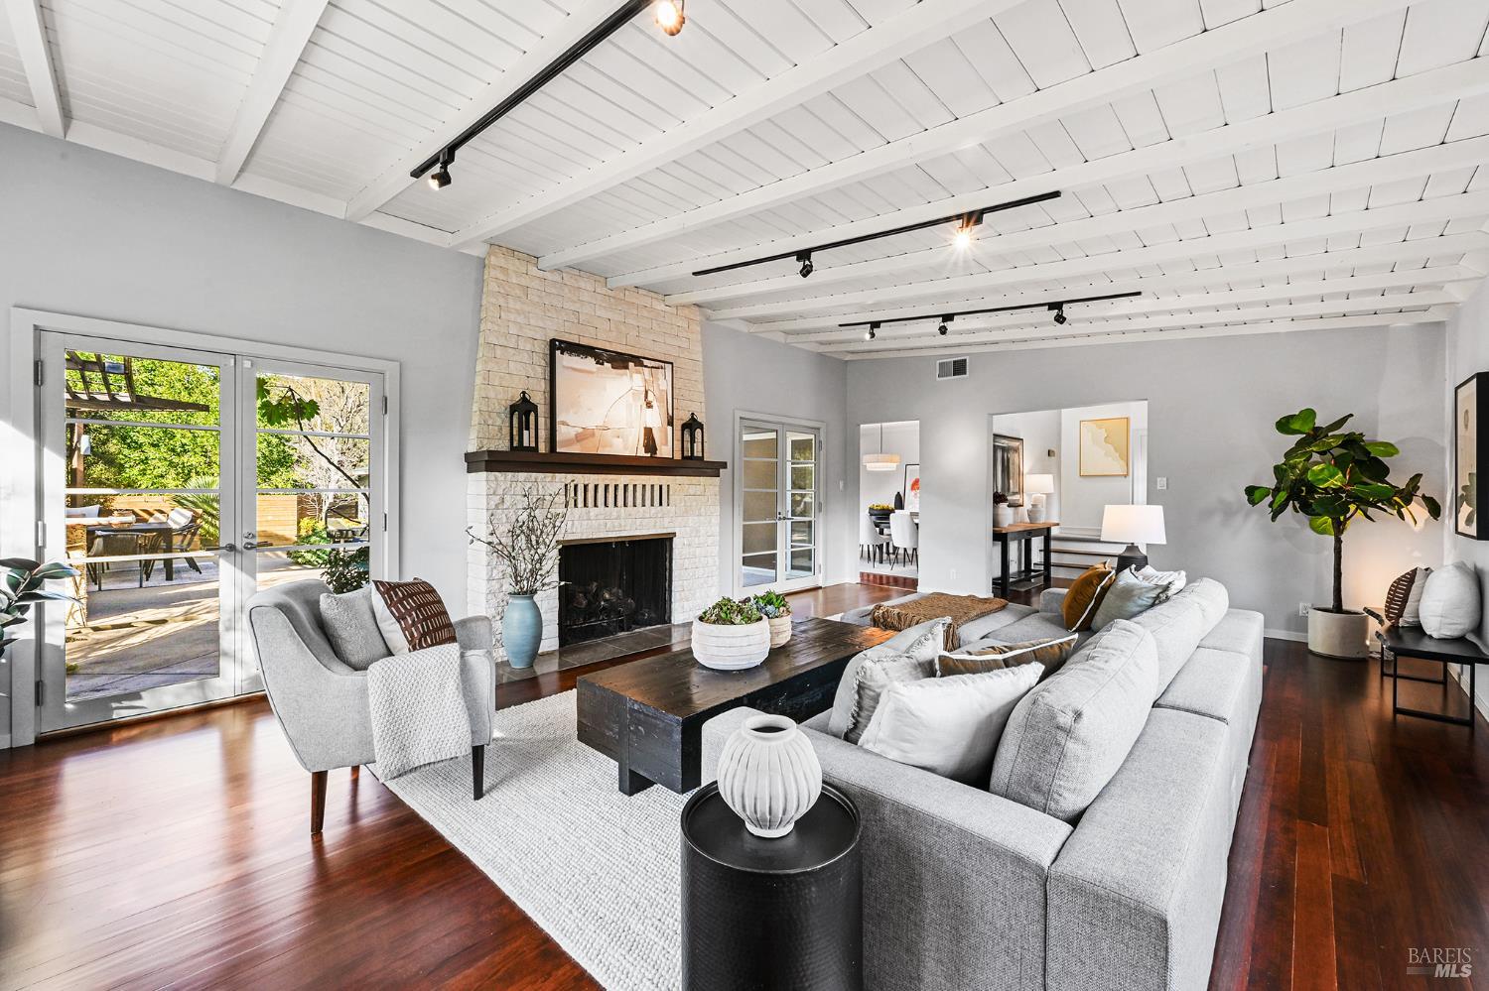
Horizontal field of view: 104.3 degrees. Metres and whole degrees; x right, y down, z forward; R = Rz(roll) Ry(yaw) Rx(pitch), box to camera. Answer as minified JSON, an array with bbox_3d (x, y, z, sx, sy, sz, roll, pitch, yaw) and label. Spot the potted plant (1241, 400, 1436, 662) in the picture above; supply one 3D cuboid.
[{"bbox_3d":[4.392,0.271,4.301,1.020,1.870,0.780,0,0,43],"label":"potted plant"}]

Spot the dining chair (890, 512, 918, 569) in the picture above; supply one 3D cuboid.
[{"bbox_3d":[2.680,0.774,9.331,0.530,0.890,0.580,0,0,41],"label":"dining chair"}]

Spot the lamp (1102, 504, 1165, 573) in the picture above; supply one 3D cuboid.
[{"bbox_3d":[2.841,0.377,4.221,0.410,0.620,0.410,0,0,43],"label":"lamp"}]

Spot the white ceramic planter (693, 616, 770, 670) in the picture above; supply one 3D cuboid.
[{"bbox_3d":[-0.067,0.712,2.861,0.385,0.220,0.385,0,0,0],"label":"white ceramic planter"}]

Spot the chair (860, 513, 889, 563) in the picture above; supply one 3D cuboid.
[{"bbox_3d":[2.100,0.773,9.751,0.570,0.880,0.530,0,0,-22],"label":"chair"}]

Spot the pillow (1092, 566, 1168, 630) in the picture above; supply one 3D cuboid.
[{"bbox_3d":[2.135,0.598,3.333,0.160,0.470,0.470,44,12,12],"label":"pillow"}]

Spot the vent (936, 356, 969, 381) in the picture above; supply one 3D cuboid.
[{"bbox_3d":[2.417,-1.473,6.726,0.385,0.228,0.030,0,0,43],"label":"vent"}]

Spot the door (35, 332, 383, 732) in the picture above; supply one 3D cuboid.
[{"bbox_3d":[-3.031,0.181,3.469,0.070,2.040,1.530,0,0,44],"label":"door"}]

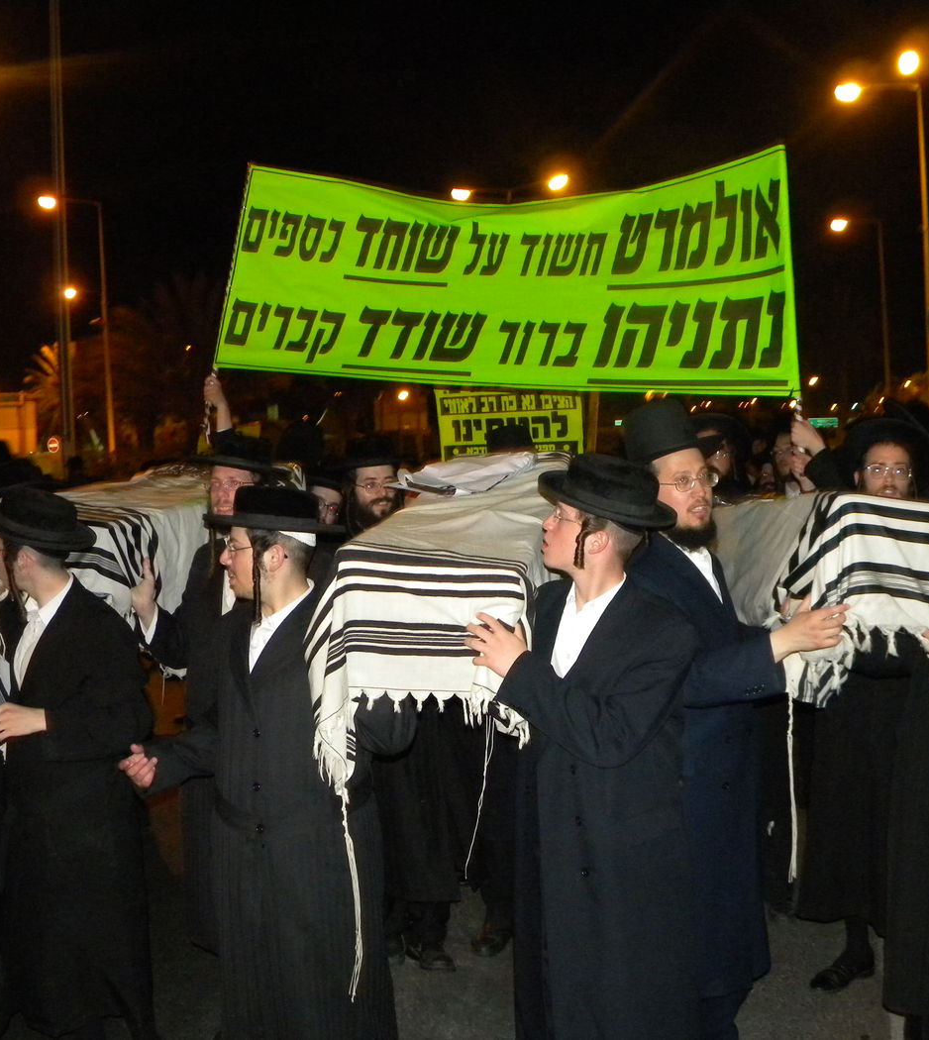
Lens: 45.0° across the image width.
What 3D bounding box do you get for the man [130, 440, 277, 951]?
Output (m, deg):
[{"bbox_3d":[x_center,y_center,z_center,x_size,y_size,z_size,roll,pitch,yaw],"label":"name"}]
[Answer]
[{"bbox_3d":[-0.865,0.589,3.850,0.560,1.790,0.470,-1,2,21],"label":"man"}]

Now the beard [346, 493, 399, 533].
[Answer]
[{"bbox_3d":[-0.319,-0.021,3.950,0.180,0.160,0.130,-5,2,-24],"label":"beard"}]

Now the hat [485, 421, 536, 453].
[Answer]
[{"bbox_3d":[0.205,-0.369,5.000,0.290,0.130,0.330,-2,2,12],"label":"hat"}]

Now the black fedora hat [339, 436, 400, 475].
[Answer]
[{"bbox_3d":[-0.344,-0.235,4.020,0.300,0.135,0.330,-6,0,-24],"label":"black fedora hat"}]

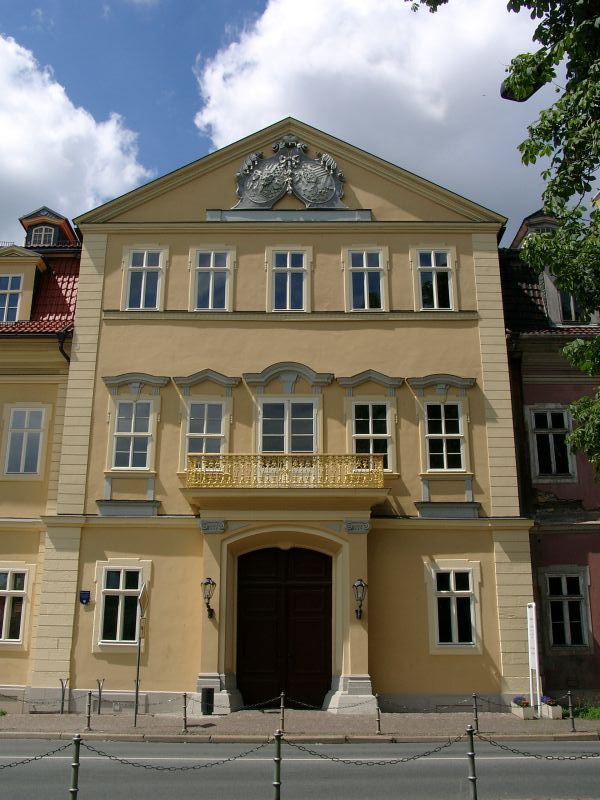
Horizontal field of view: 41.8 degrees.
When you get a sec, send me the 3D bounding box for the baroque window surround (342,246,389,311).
[{"bbox_3d":[2.089,-3.804,24.922,1.501,2.284,0.180,0,-16,1],"label":"baroque window surround"}]

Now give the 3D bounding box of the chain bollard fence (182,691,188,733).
[{"bbox_3d":[-2.424,6.688,16.778,0.106,0.830,0.130,0,-17,1],"label":"chain bollard fence"}]

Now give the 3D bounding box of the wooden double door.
[{"bbox_3d":[-0.428,6.455,22.503,2.707,4.450,0.150,0,-16,1],"label":"wooden double door"}]

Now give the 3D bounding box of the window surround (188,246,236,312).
[{"bbox_3d":[-2.672,-3.656,24.024,1.474,2.178,0.220,0,-17,1],"label":"window surround"}]

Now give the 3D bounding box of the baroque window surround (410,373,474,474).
[{"bbox_3d":[4.272,0.743,23.437,2.048,3.030,0.350,0,-16,1],"label":"baroque window surround"}]

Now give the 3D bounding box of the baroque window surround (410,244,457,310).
[{"bbox_3d":[4.241,-3.812,24.892,1.497,2.309,0.180,0,-16,1],"label":"baroque window surround"}]

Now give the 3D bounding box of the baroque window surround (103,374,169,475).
[{"bbox_3d":[-4.731,0.701,22.564,1.987,2.939,0.440,0,-17,1],"label":"baroque window surround"}]

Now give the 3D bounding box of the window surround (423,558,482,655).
[{"bbox_3d":[4.133,5.559,21.143,1.541,2.476,0.220,0,-17,1],"label":"window surround"}]

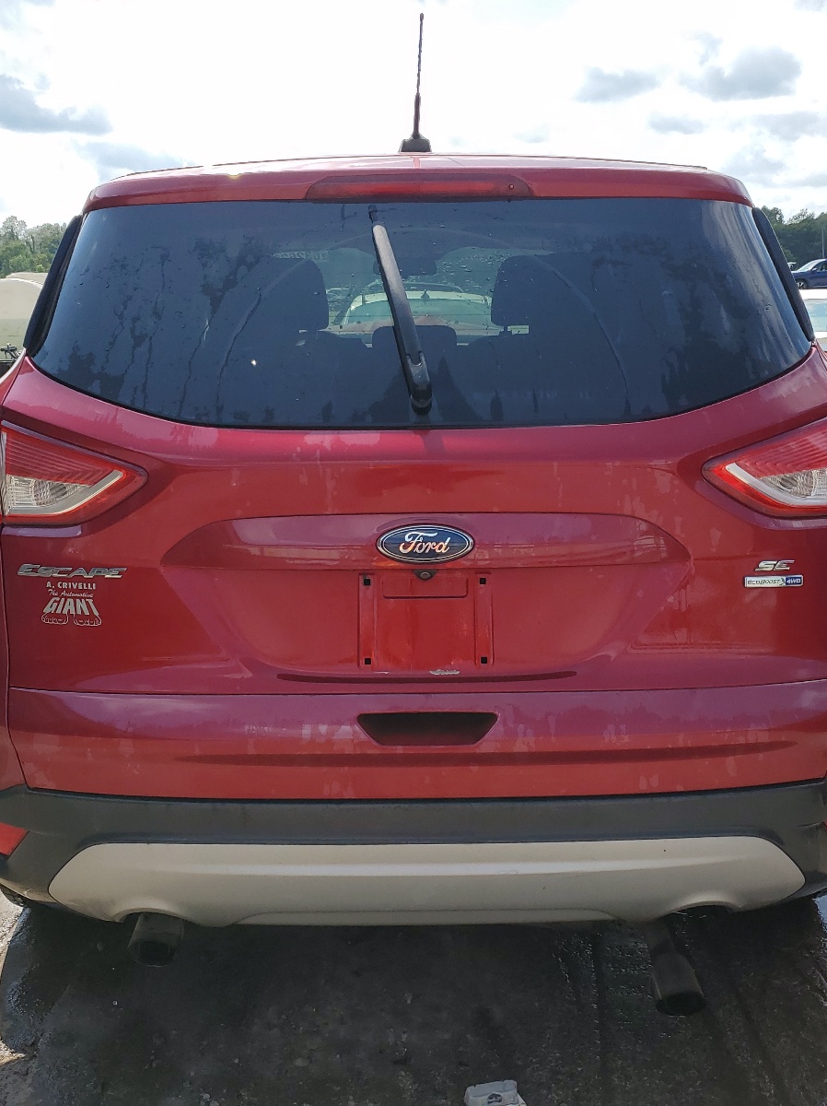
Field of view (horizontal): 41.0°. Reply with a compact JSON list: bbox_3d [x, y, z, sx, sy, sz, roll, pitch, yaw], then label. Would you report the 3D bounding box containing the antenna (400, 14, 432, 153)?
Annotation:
[{"bbox_3d":[0.003,-0.881,2.104,0.062,0.216,0.200,-1,13,0],"label":"antenna"}]

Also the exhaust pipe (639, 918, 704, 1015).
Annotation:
[{"bbox_3d":[0.400,0.660,1.827,0.080,0.080,0.250,0,13,-2],"label":"exhaust pipe"}]

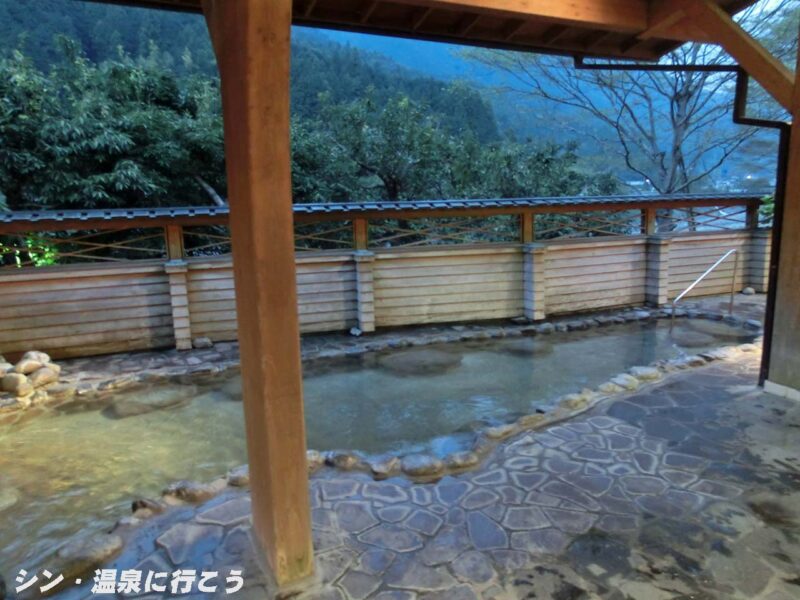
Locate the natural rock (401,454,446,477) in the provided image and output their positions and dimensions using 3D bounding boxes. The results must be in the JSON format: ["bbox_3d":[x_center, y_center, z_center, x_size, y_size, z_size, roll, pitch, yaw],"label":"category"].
[{"bbox_3d":[0.126,0.891,2.965,0.225,0.101,0.157,-2,10,-6],"label":"natural rock"}]

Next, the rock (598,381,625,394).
[{"bbox_3d":[1.669,0.693,4.358,0.217,0.073,0.162,-7,11,-29],"label":"rock"}]

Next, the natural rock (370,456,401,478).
[{"bbox_3d":[-0.081,0.934,3.079,0.166,0.111,0.132,-2,10,-5],"label":"natural rock"}]

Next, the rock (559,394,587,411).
[{"bbox_3d":[1.264,0.748,4.054,0.210,0.085,0.158,-7,11,-29],"label":"rock"}]

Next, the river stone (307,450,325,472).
[{"bbox_3d":[-0.500,0.925,3.170,0.134,0.117,0.114,-2,10,-5],"label":"river stone"}]

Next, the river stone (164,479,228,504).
[{"bbox_3d":[-1.035,0.975,2.792,0.294,0.090,0.147,-6,11,-24],"label":"river stone"}]

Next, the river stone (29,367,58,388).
[{"bbox_3d":[-2.908,0.636,4.540,0.193,0.173,0.145,-5,10,-19],"label":"river stone"}]

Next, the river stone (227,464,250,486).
[{"bbox_3d":[-0.872,0.965,3.054,0.158,0.094,0.127,-4,10,-15],"label":"river stone"}]

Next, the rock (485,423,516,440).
[{"bbox_3d":[0.608,0.801,3.352,0.233,0.090,0.140,-9,13,-39],"label":"rock"}]

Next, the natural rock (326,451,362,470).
[{"bbox_3d":[-0.302,0.882,3.027,0.196,0.097,0.137,-3,10,-12],"label":"natural rock"}]

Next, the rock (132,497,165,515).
[{"bbox_3d":[-1.259,1.034,2.779,0.164,0.070,0.098,-4,10,-18],"label":"rock"}]

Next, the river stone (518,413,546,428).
[{"bbox_3d":[0.892,0.818,3.747,0.200,0.070,0.140,-7,11,-29],"label":"river stone"}]

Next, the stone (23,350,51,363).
[{"bbox_3d":[-3.188,0.515,4.868,0.202,0.125,0.152,-2,10,-5],"label":"stone"}]

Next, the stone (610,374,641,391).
[{"bbox_3d":[1.676,0.623,4.144,0.219,0.119,0.164,-7,11,-29],"label":"stone"}]

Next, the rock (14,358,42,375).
[{"bbox_3d":[-3.150,0.569,4.711,0.200,0.120,0.150,-4,10,-15],"label":"rock"}]

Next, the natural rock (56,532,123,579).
[{"bbox_3d":[-1.255,1.032,2.249,0.236,0.128,0.142,-9,13,-39],"label":"natural rock"}]

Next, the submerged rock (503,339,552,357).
[{"bbox_3d":[1.345,0.506,5.850,0.470,0.150,0.400,-5,11,-16],"label":"submerged rock"}]

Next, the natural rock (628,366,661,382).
[{"bbox_3d":[2.051,0.621,4.635,0.288,0.102,0.187,-6,11,-24],"label":"natural rock"}]

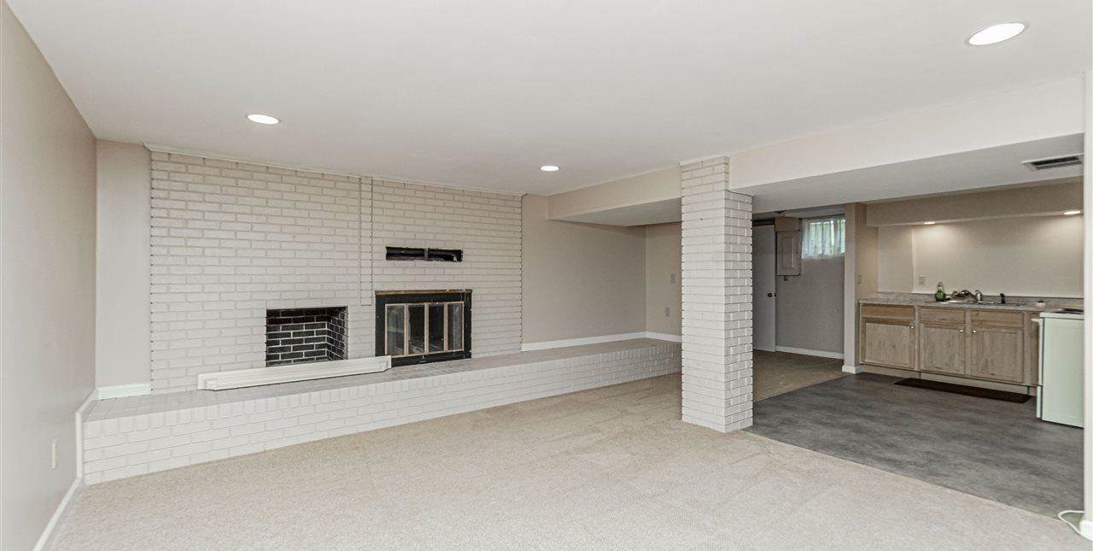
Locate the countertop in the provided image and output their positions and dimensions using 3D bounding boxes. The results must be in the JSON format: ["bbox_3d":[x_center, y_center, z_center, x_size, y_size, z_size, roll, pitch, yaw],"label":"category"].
[{"bbox_3d":[4.785,0.295,5.080,0.640,0.124,2.095,0,0,-38],"label":"countertop"}]

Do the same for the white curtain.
[{"bbox_3d":[4.189,-0.567,6.815,0.100,0.610,0.670,0,0,-38],"label":"white curtain"}]

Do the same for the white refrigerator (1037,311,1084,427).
[{"bbox_3d":[4.644,0.762,3.824,0.740,0.912,0.685,0,0,-38],"label":"white refrigerator"}]

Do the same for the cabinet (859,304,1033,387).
[{"bbox_3d":[4.633,0.774,5.293,0.600,0.838,1.520,0,0,-38],"label":"cabinet"}]

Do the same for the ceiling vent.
[{"bbox_3d":[2.980,-0.652,2.665,0.370,0.028,0.237,0,0,-38],"label":"ceiling vent"}]

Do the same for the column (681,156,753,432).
[{"bbox_3d":[1.420,0.144,3.782,0.399,2.140,0.393,0,0,-38],"label":"column"}]

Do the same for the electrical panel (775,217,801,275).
[{"bbox_3d":[3.828,-0.444,7.206,0.095,0.915,0.360,0,0,-38],"label":"electrical panel"}]

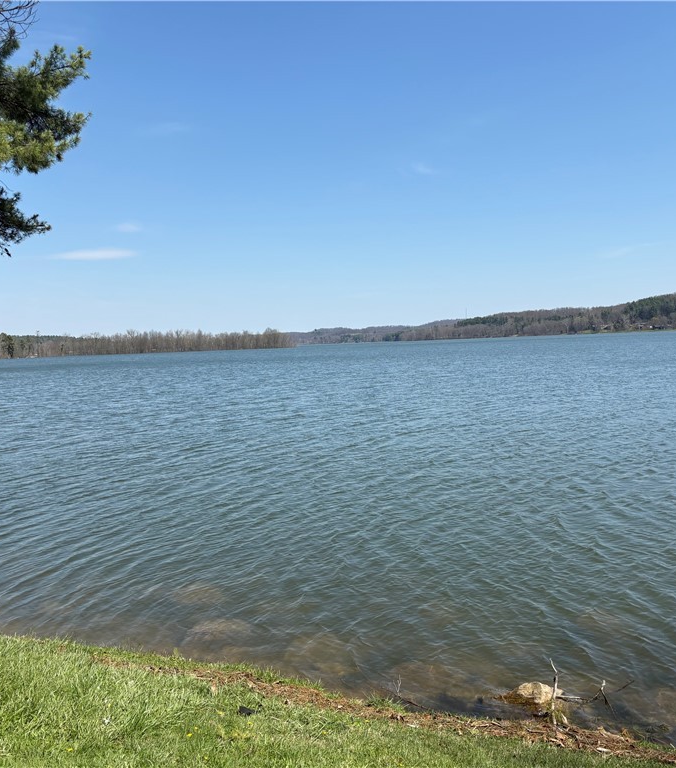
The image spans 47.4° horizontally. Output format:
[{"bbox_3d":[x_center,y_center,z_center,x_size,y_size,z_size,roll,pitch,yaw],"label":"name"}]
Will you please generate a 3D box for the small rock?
[{"bbox_3d":[1.170,1.939,4.750,0.400,0.150,0.280,-2,3,6],"label":"small rock"}]

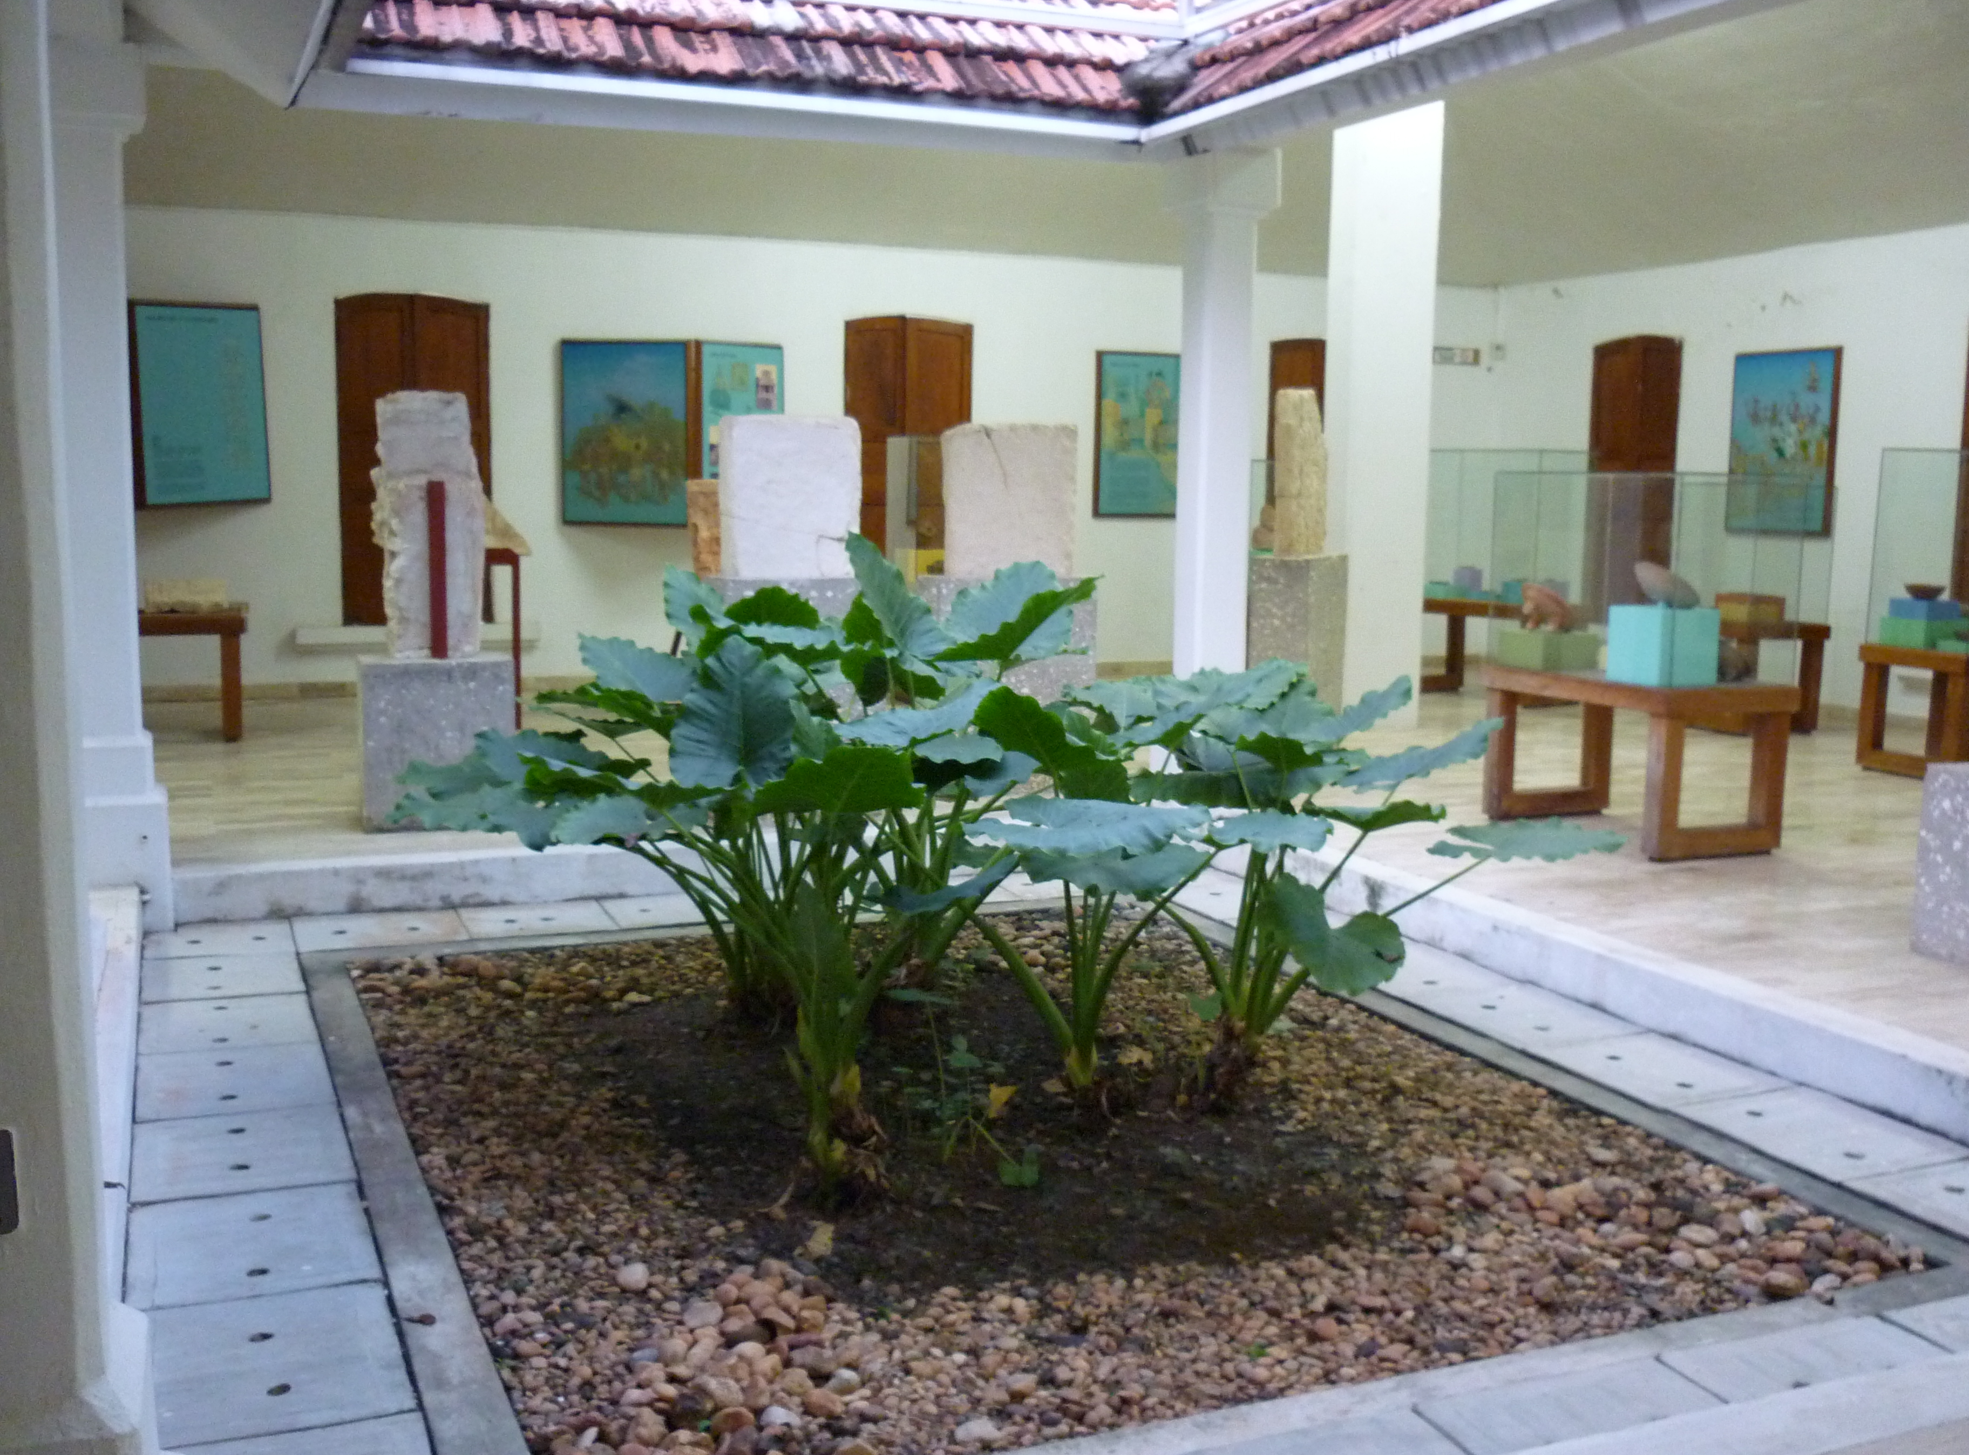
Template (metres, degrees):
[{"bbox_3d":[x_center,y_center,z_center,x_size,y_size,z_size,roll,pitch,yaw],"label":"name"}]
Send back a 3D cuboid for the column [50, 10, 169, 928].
[{"bbox_3d":[-3.470,-0.928,7.356,0.440,3.444,0.437,-2,7,-23],"label":"column"}]

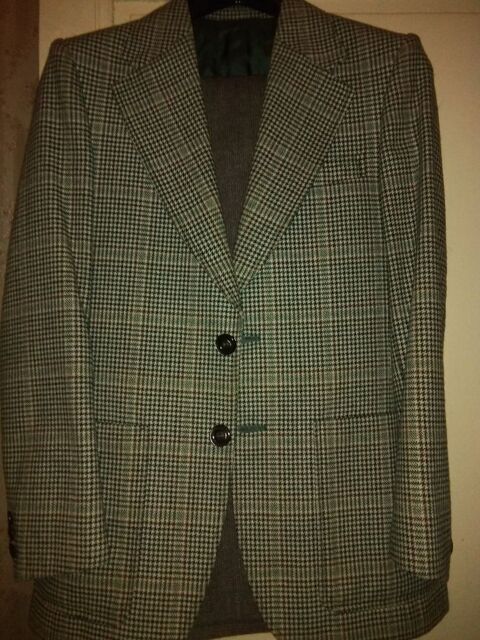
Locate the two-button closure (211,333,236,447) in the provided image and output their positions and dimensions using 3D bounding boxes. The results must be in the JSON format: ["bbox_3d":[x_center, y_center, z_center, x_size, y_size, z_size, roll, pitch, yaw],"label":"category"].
[{"bbox_3d":[-0.019,0.080,0.603,0.025,0.130,0.013,2,0,0],"label":"two-button closure"}]

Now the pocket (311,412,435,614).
[{"bbox_3d":[0.164,0.223,0.625,0.147,0.217,0.025,-2,0,-17],"label":"pocket"}]

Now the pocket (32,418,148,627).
[{"bbox_3d":[-0.182,0.238,0.625,0.143,0.220,0.025,3,1,19],"label":"pocket"}]

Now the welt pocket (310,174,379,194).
[{"bbox_3d":[0.124,-0.161,0.615,0.082,0.021,0.012,0,0,-9],"label":"welt pocket"}]

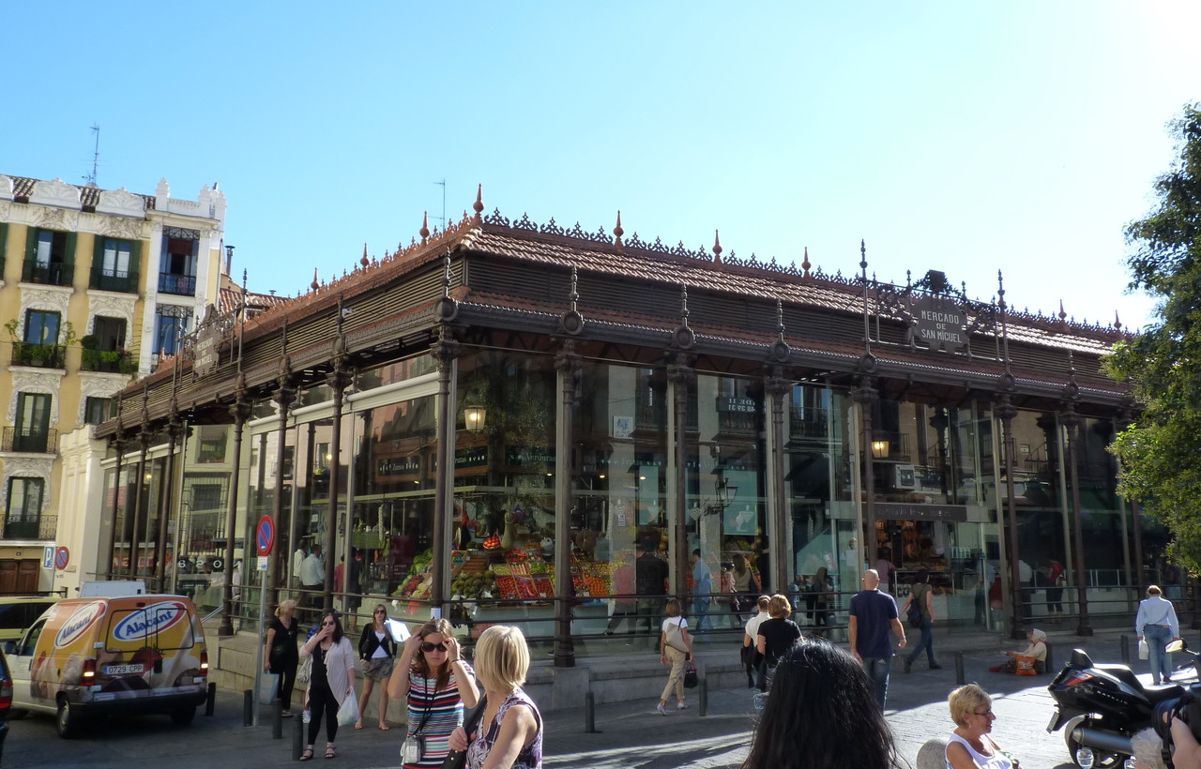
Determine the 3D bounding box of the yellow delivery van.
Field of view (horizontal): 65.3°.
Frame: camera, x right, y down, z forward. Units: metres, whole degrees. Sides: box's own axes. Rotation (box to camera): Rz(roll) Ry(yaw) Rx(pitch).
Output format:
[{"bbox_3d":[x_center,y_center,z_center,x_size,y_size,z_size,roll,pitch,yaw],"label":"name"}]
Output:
[{"bbox_3d":[-7.597,4.086,14.164,4.130,1.850,1.760,-9,-14,43],"label":"yellow delivery van"}]

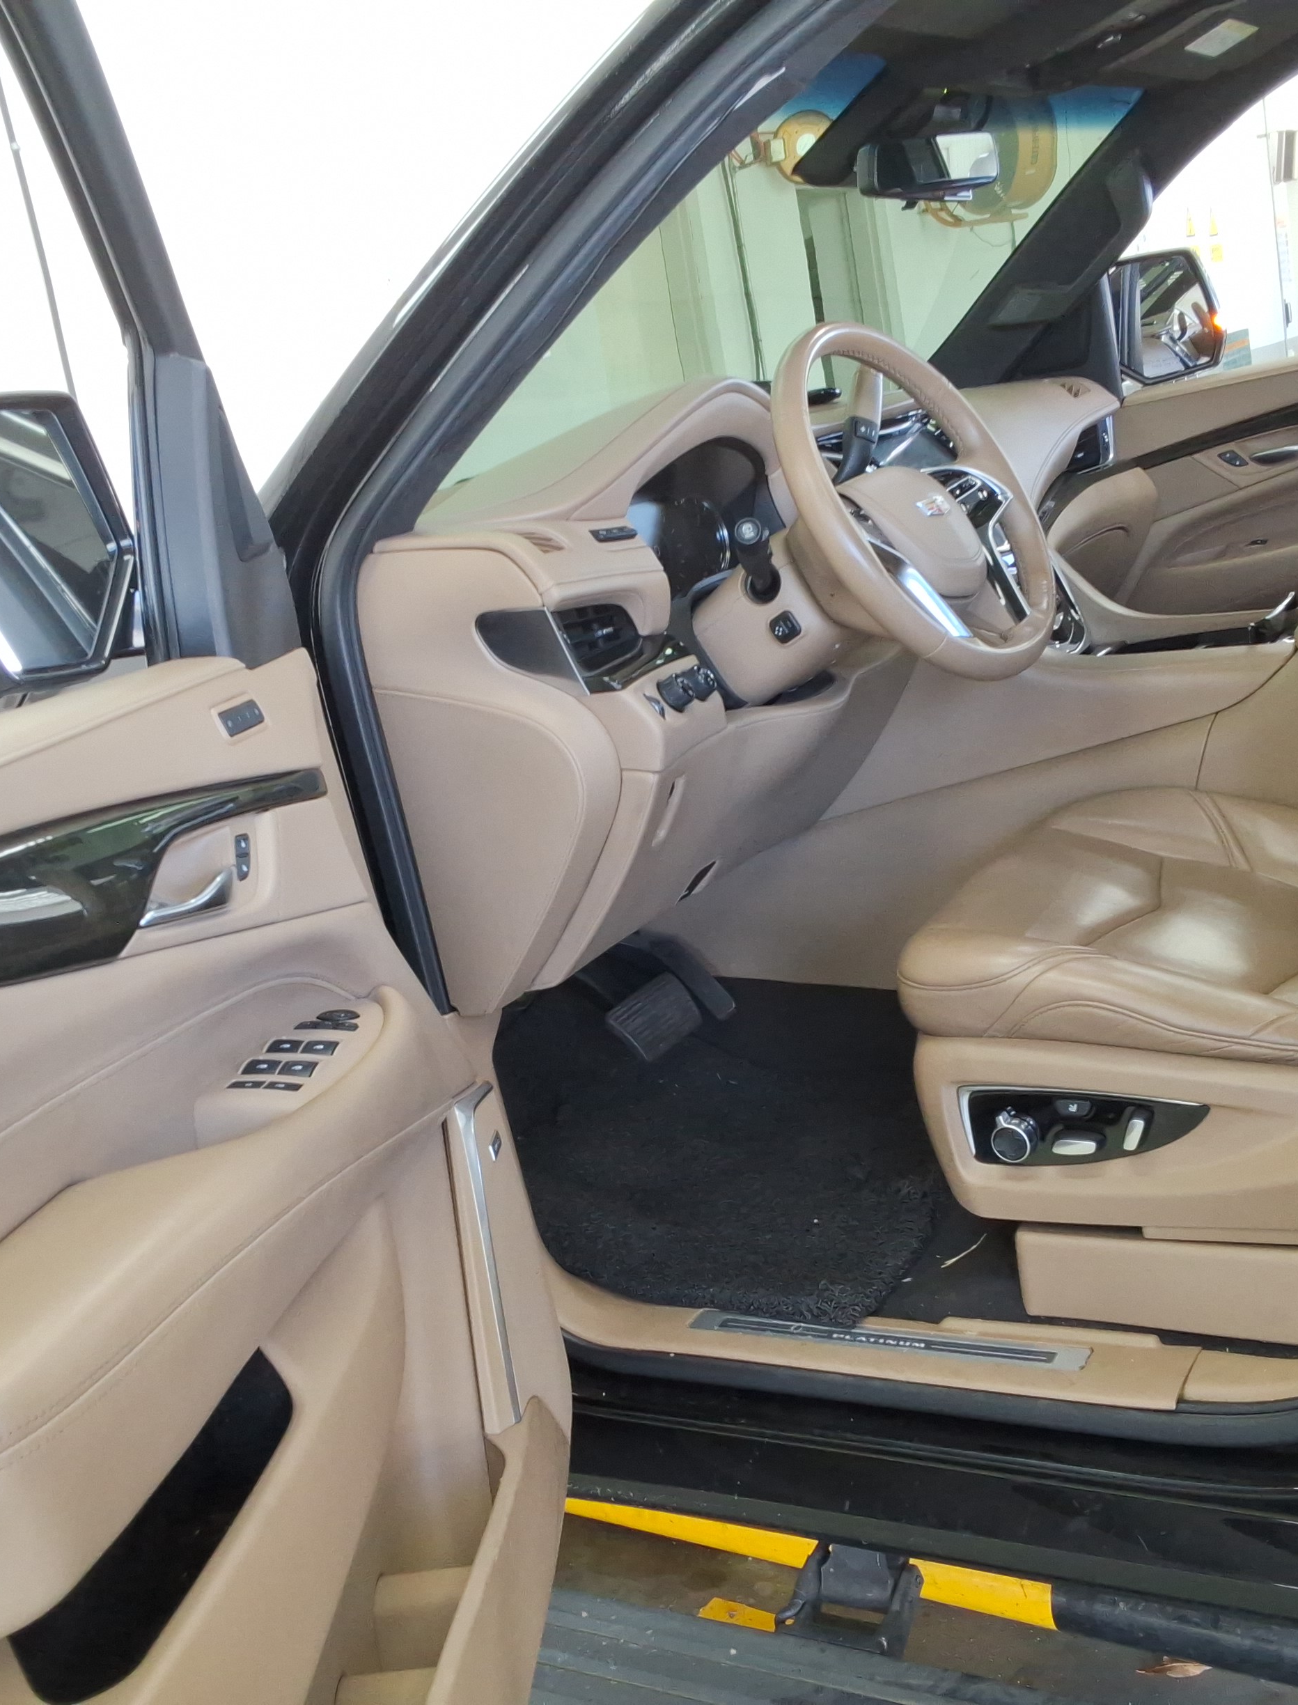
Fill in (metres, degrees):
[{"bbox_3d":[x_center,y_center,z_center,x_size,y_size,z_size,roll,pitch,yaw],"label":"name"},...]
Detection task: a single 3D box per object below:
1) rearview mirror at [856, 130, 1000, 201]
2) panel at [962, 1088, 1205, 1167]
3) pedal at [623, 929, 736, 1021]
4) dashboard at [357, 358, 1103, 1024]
[{"bbox_3d":[0.315,-0.777,2.078,0.240,0.065,0.040,-21,17,-38],"label":"rearview mirror"},{"bbox_3d":[0.366,0.233,1.550,0.210,0.075,0.035,-2,16,32],"label":"panel"},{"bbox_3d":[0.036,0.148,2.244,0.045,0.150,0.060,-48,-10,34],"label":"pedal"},{"bbox_3d":[0.230,-0.328,2.288,0.510,0.540,1.580,-2,16,32],"label":"dashboard"}]

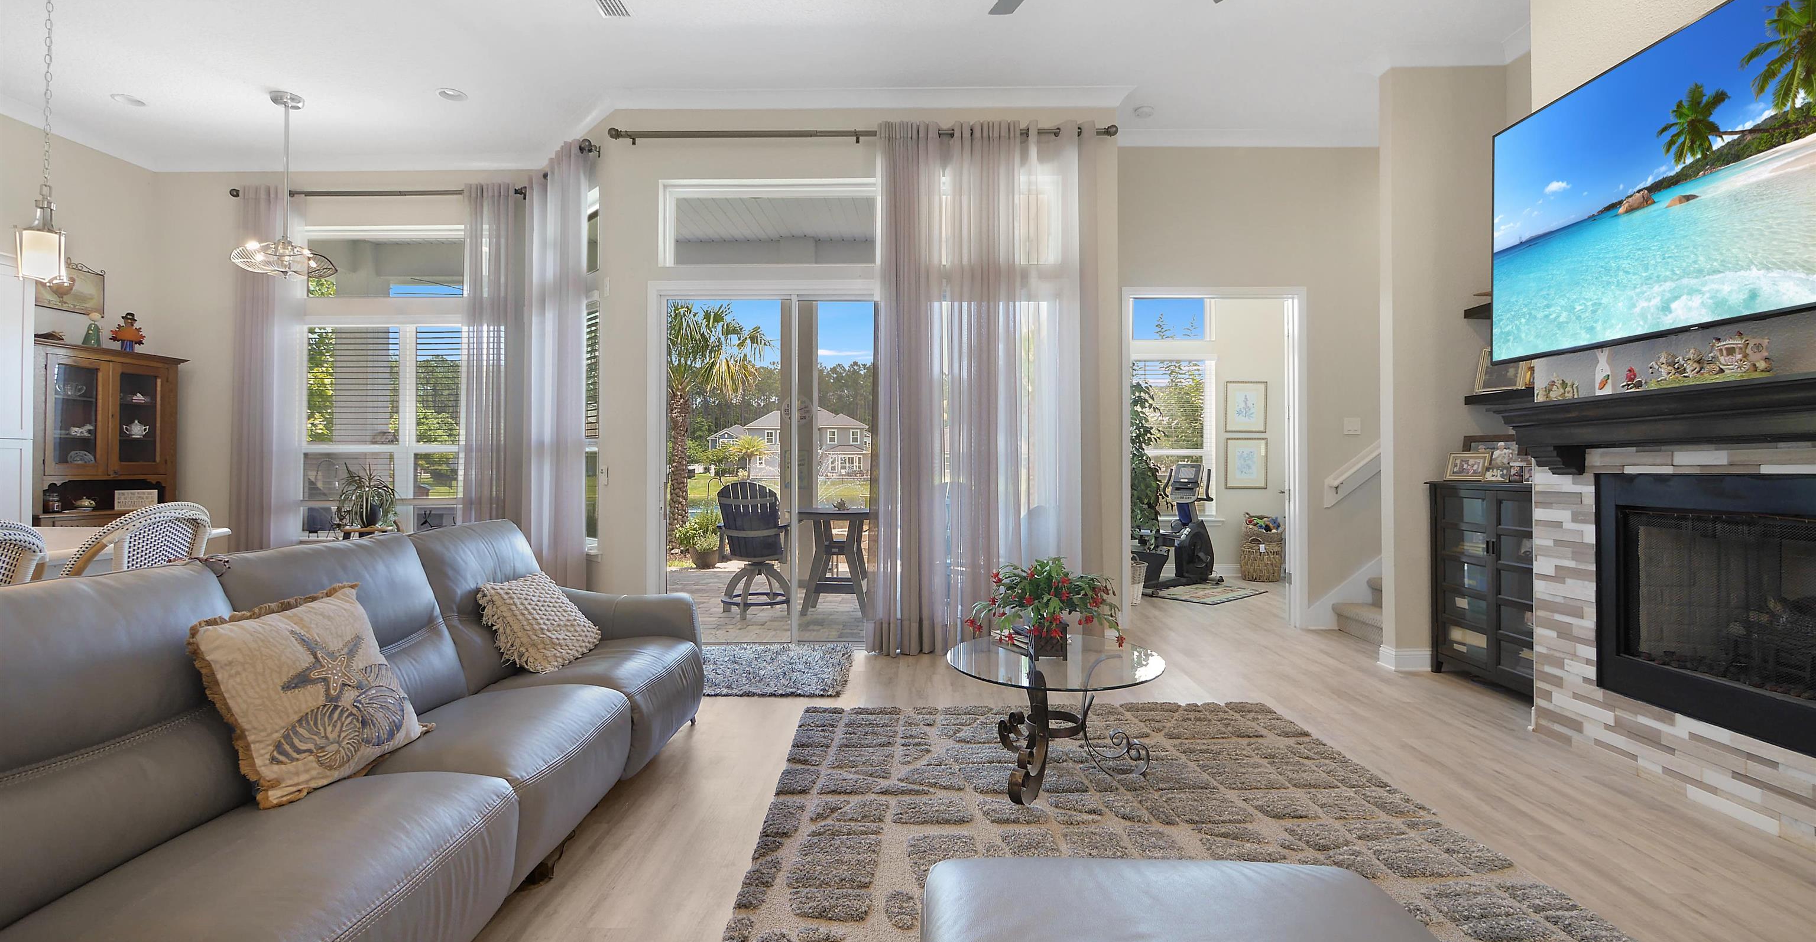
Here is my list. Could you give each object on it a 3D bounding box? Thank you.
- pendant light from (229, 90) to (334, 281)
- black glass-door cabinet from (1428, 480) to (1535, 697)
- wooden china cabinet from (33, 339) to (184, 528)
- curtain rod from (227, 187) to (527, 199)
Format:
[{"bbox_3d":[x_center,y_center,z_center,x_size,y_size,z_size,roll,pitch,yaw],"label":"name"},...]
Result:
[{"bbox_3d":[-4.220,-1.915,4.980,0.560,1.230,0.560,0,0,1],"label":"pendant light"},{"bbox_3d":[3.380,0.637,3.970,0.400,1.146,0.910,0,0,1],"label":"black glass-door cabinet"},{"bbox_3d":[-5.841,0.168,5.222,0.480,2.036,1.049,0,0,1],"label":"wooden china cabinet"},{"bbox_3d":[-4.179,-2.186,5.809,2.365,0.090,0.130,0,0,1],"label":"curtain rod"}]

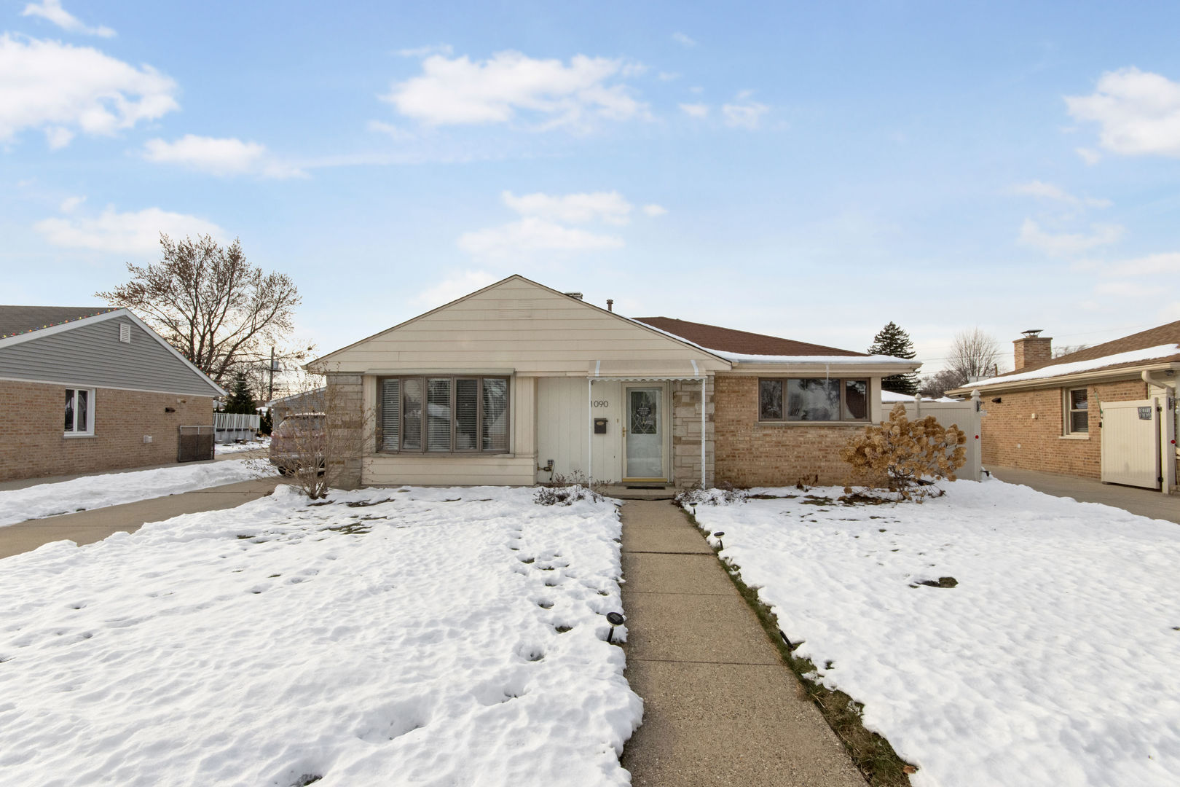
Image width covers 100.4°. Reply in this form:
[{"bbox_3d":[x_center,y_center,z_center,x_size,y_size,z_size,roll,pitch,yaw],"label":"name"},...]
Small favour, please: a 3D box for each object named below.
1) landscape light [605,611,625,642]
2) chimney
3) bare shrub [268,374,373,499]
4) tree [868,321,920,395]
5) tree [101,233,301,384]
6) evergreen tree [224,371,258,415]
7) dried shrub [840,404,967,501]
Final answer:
[{"bbox_3d":[0.187,1.964,4.070,0.140,0.260,0.140,10,6,2],"label":"landscape light"},{"bbox_3d":[14.100,-1.330,15.650,0.770,1.400,0.470,0,-3,10],"label":"chimney"},{"bbox_3d":[-4.720,0.740,8.600,1.700,2.200,1.600,0,-3,2],"label":"bare shrub"},{"bbox_3d":[22.100,-0.840,36.000,4.200,8.900,4.200,0,-3,2],"label":"tree"},{"bbox_3d":[-20.500,-2.750,26.000,8.600,11.300,8.400,0,-3,2],"label":"tree"},{"bbox_3d":[-25.600,0.980,36.000,2.300,5.200,2.300,0,-3,2],"label":"evergreen tree"},{"bbox_3d":[5.390,1.020,8.450,1.900,1.670,1.700,0,-3,2],"label":"dried shrub"}]

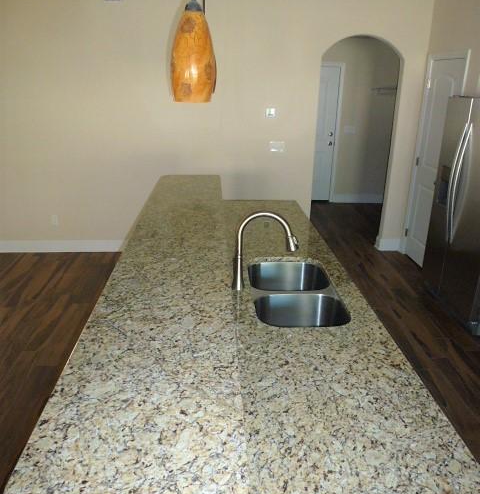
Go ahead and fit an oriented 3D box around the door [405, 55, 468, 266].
[{"bbox_3d":[1.907,-0.779,4.394,0.050,2.050,0.601,0,20,-4],"label":"door"}]

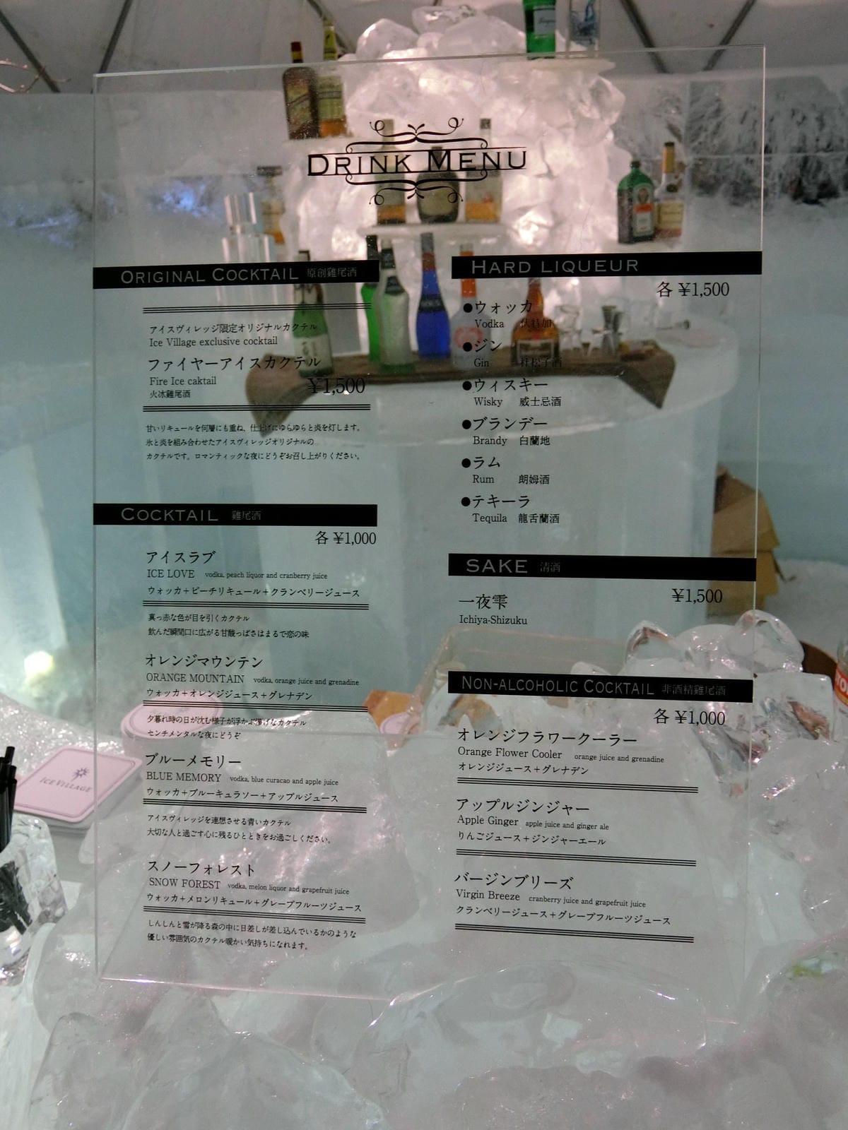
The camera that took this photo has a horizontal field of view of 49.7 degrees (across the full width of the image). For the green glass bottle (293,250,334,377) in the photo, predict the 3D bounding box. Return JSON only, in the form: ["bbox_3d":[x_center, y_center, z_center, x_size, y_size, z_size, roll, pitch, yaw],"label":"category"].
[{"bbox_3d":[-0.263,-0.581,2.114,0.082,0.277,0.082,-1,23,6],"label":"green glass bottle"}]

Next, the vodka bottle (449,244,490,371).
[{"bbox_3d":[0.106,-0.601,2.135,0.095,0.276,0.095,0,23,8],"label":"vodka bottle"}]

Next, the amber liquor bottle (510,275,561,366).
[{"bbox_3d":[0.260,-0.577,2.127,0.107,0.219,0.107,0,23,7],"label":"amber liquor bottle"}]

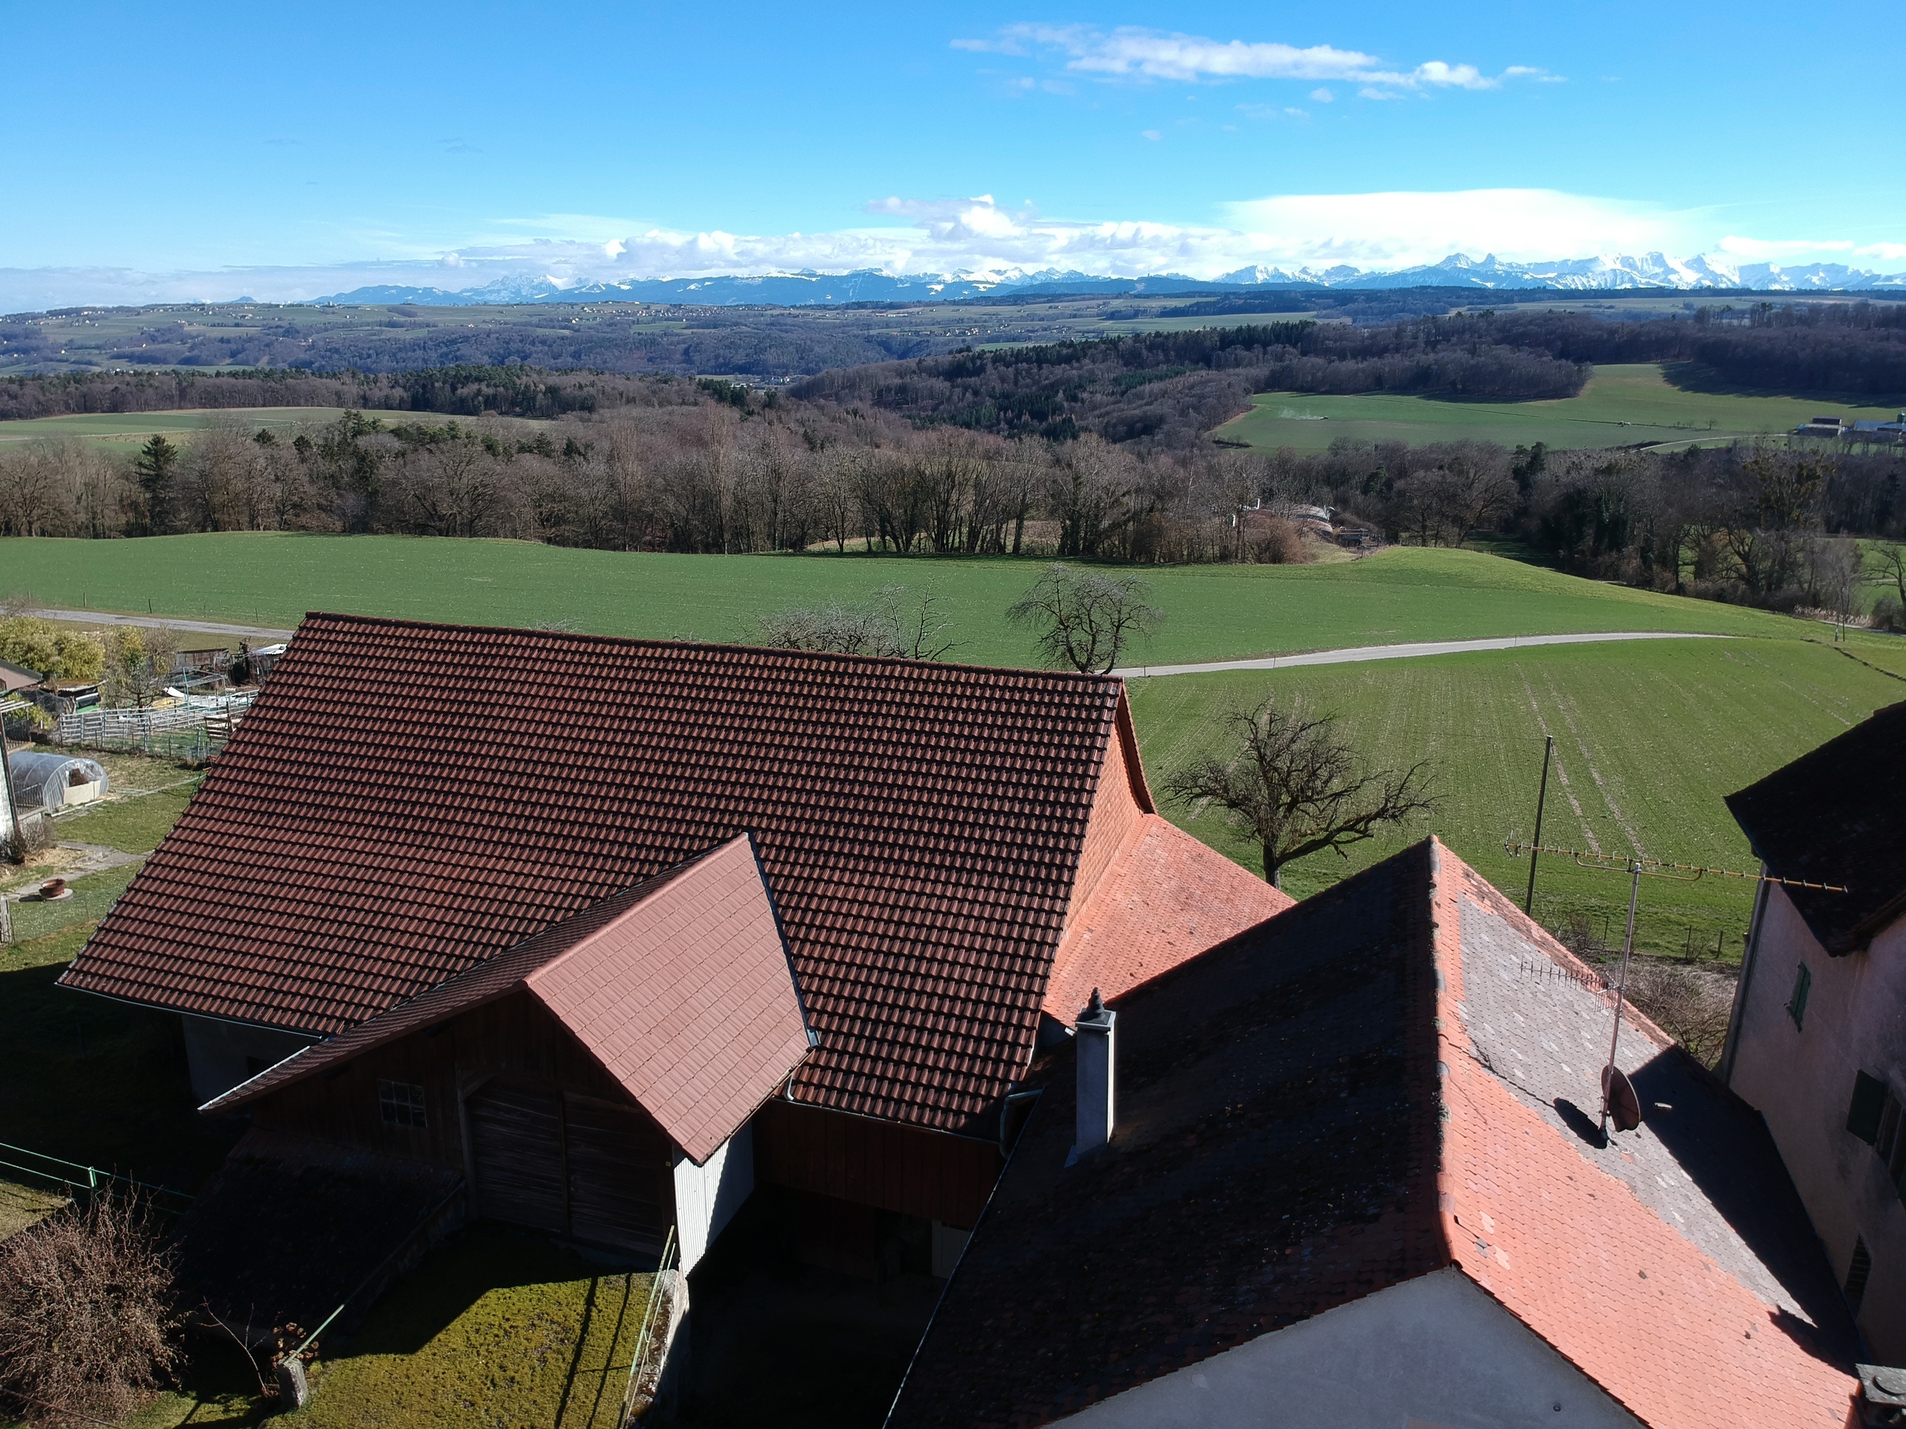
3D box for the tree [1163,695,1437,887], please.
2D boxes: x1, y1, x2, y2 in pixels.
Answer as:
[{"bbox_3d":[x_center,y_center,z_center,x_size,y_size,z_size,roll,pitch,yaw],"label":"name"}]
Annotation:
[{"bbox_3d":[12.644,3.037,50.488,10.050,7.840,8.840,0,17,0],"label":"tree"}]

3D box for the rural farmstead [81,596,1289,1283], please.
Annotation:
[{"bbox_3d":[-4.983,3.712,30.474,23.770,10.150,18.770,5,17,16],"label":"rural farmstead"}]

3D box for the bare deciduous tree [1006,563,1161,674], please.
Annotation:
[{"bbox_3d":[8.055,-5.145,85.095,9.670,8.490,8.890,0,17,0],"label":"bare deciduous tree"}]

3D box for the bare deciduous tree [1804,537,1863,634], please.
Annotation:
[{"bbox_3d":[85.788,-12.398,134.070,5.000,9.920,4.900,0,17,0],"label":"bare deciduous tree"}]

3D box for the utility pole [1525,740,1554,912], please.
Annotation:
[{"bbox_3d":[19.964,4.301,46.900,0.220,7.480,0.220,0,17,0],"label":"utility pole"}]

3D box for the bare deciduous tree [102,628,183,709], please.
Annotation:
[{"bbox_3d":[-42.104,-2.245,71.349,3.800,4.810,3.700,0,17,0],"label":"bare deciduous tree"}]

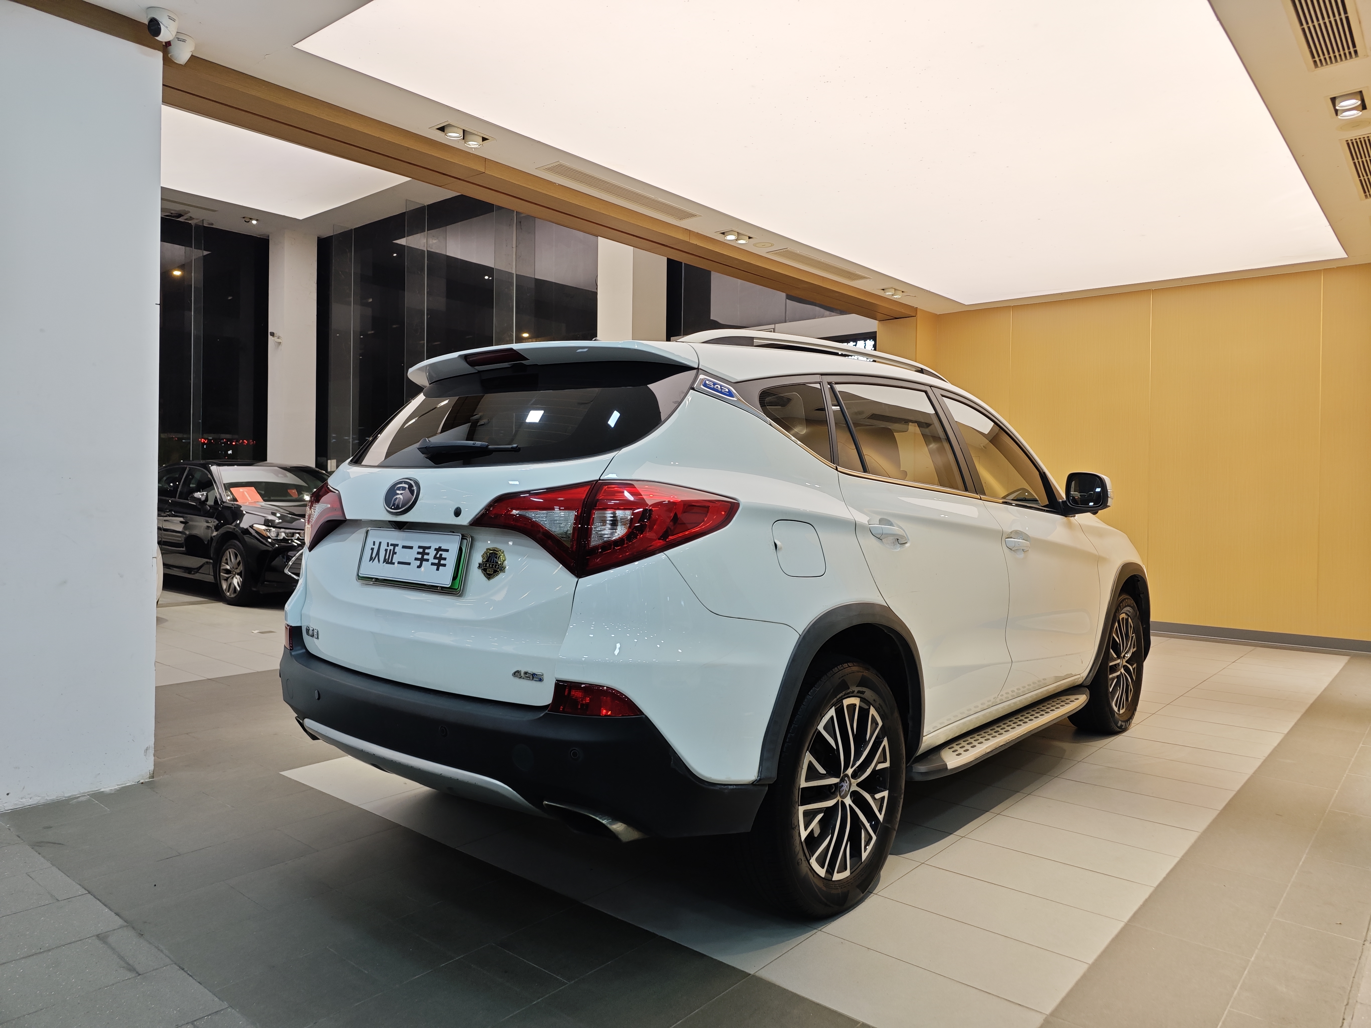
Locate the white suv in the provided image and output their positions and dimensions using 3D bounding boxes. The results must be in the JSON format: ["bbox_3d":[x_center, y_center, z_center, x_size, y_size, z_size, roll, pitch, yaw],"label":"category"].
[{"bbox_3d":[0.674,0.238,4.148,1.870,1.690,4.580,1,1,41],"label":"white suv"}]

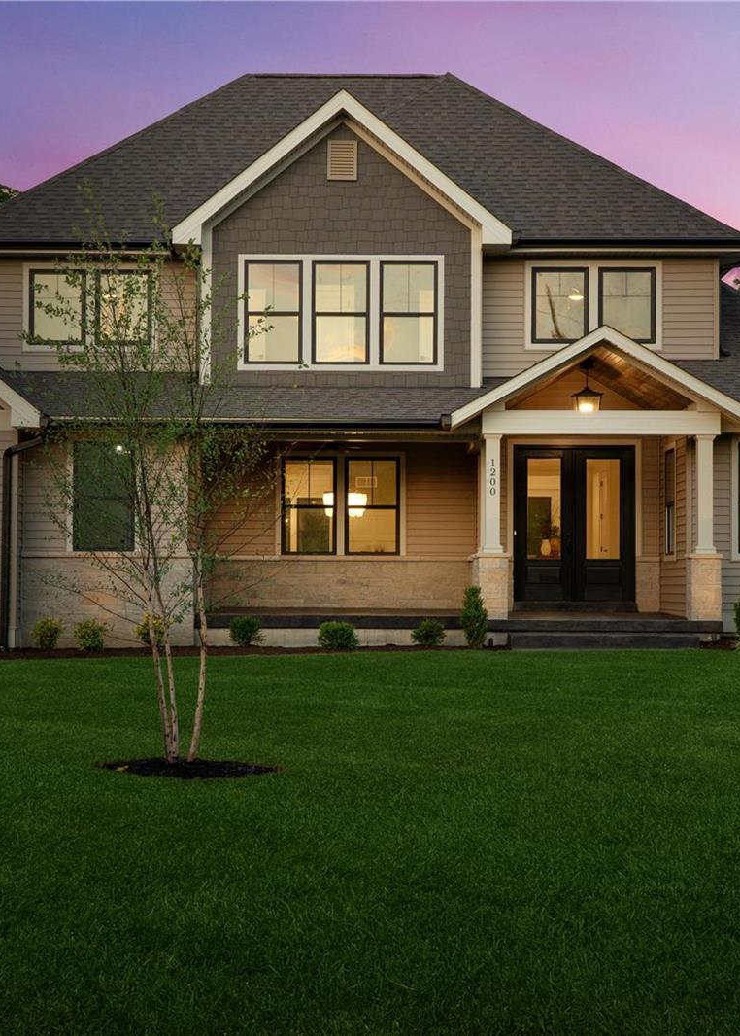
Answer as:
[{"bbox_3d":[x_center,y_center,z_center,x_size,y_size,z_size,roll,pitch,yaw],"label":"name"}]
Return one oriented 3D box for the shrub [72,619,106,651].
[{"bbox_3d":[-3.952,1.645,24.350,0.454,0.466,0.450,0,-2,0],"label":"shrub"}]

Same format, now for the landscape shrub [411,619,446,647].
[{"bbox_3d":[0.837,1.648,24.800,0.506,0.401,0.480,0,-1,1],"label":"landscape shrub"}]

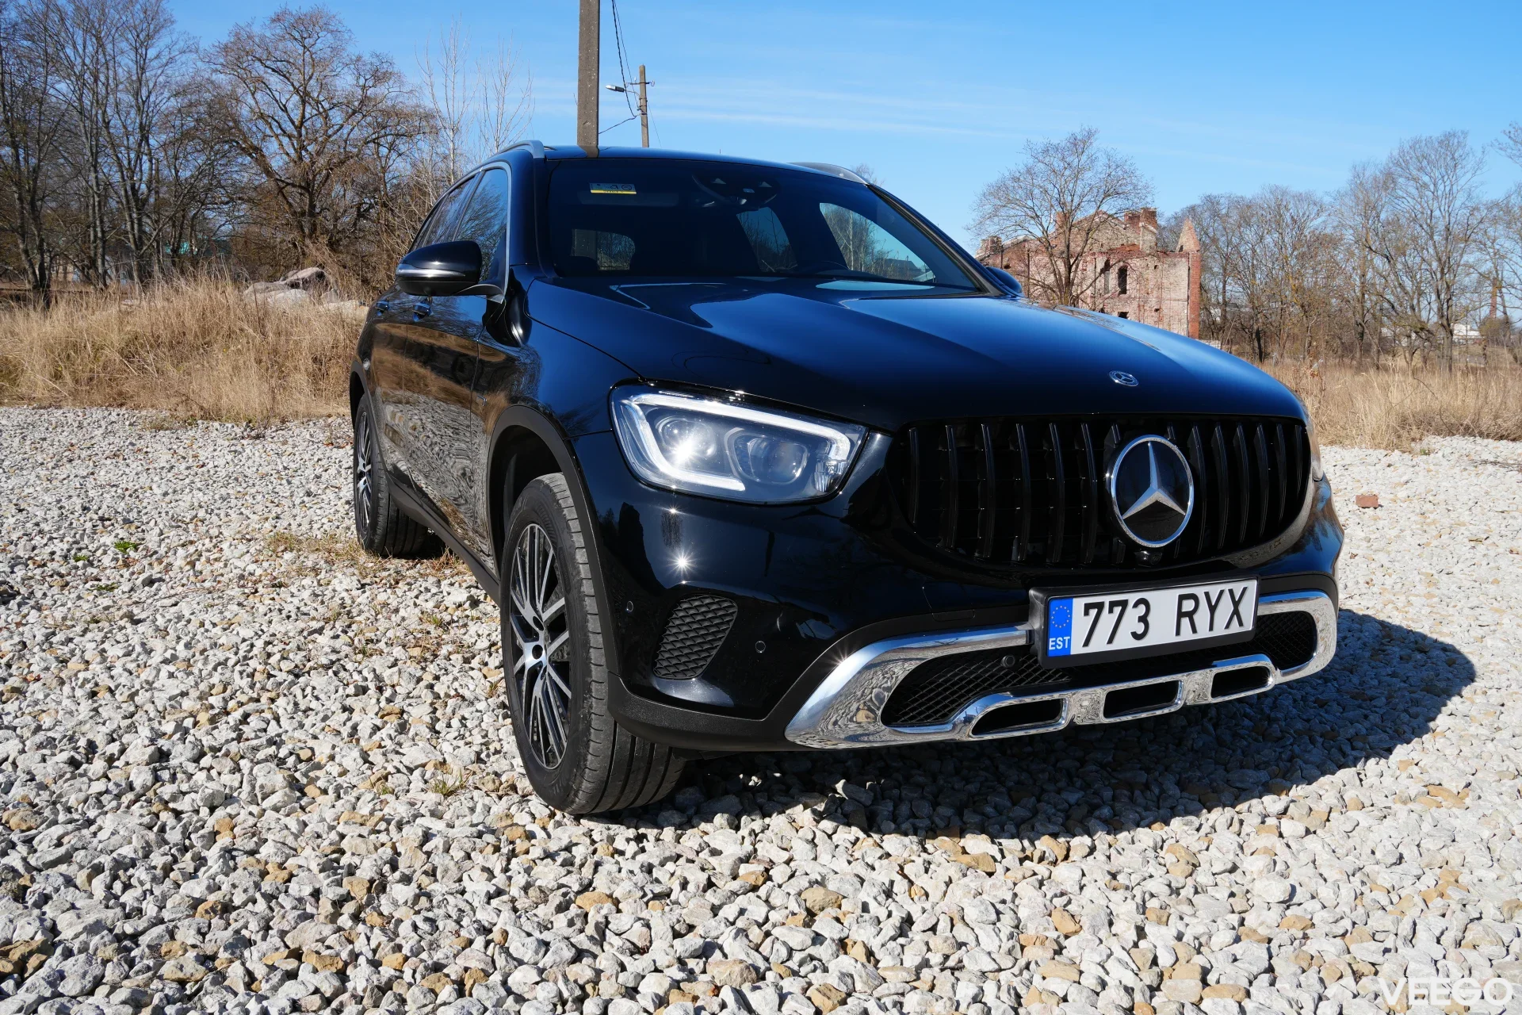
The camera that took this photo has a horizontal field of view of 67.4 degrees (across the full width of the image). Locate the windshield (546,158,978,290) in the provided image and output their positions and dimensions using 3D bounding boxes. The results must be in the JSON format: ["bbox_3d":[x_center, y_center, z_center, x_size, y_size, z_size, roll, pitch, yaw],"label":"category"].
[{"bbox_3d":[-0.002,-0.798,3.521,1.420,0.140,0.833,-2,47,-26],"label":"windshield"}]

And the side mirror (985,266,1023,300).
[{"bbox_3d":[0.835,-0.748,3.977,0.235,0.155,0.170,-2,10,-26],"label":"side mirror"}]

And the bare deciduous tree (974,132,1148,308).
[{"bbox_3d":[15.814,-13.901,59.219,9.563,11.962,9.085,2,9,0],"label":"bare deciduous tree"}]

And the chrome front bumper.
[{"bbox_3d":[0.671,0.300,2.249,1.390,0.220,0.210,-2,10,-26],"label":"chrome front bumper"}]

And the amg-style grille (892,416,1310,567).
[{"bbox_3d":[0.695,-0.034,2.172,1.070,0.295,0.160,-2,10,-26],"label":"amg-style grille"}]

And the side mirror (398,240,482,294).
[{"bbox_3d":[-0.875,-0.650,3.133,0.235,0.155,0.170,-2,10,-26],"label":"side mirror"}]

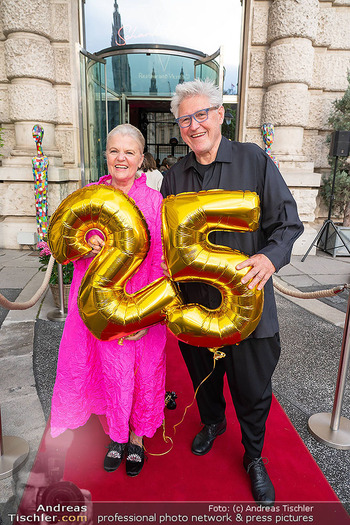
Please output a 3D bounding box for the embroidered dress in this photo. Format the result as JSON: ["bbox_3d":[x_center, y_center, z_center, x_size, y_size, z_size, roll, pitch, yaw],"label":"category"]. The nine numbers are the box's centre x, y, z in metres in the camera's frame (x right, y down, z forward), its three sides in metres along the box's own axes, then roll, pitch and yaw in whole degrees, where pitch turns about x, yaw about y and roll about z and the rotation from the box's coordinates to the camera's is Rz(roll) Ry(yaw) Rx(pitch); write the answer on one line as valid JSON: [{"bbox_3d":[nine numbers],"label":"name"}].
[{"bbox_3d":[-0.341,0.277,1.771,0.580,1.390,0.420,0,12,-5],"label":"embroidered dress"}]

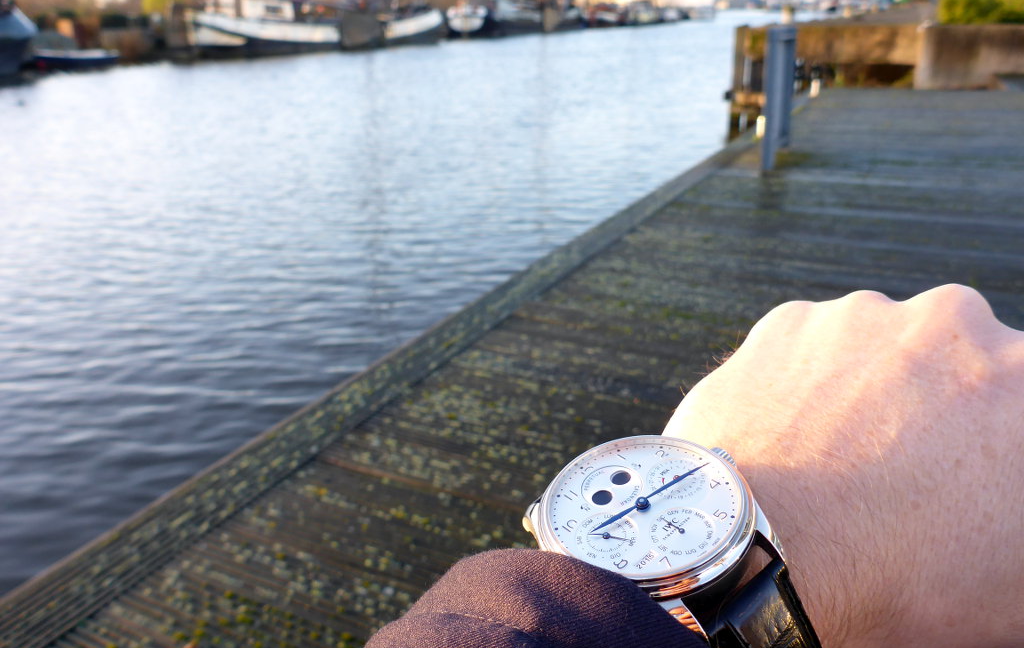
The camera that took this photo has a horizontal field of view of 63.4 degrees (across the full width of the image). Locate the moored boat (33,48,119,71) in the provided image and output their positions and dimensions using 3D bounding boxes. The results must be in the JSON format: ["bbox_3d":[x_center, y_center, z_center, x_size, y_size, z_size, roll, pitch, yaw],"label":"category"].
[{"bbox_3d":[-19.000,-11.623,36.246,1.350,0.800,3.400,10,23,24],"label":"moored boat"}]

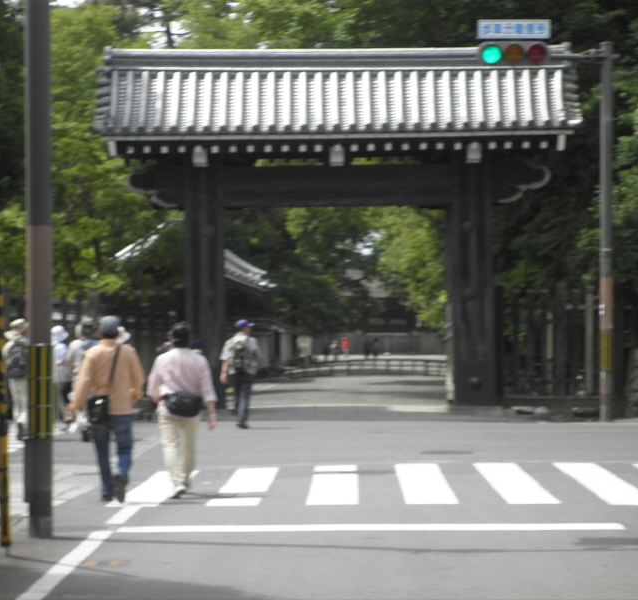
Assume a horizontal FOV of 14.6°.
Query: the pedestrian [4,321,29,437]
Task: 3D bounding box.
[{"bbox_3d":[-4.276,1.120,35.400,0.520,1.716,0.500,-1,-1,20],"label":"pedestrian"}]

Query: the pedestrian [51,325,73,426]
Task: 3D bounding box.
[{"bbox_3d":[-4.054,1.205,39.300,0.480,1.606,0.480,0,-1,-45],"label":"pedestrian"}]

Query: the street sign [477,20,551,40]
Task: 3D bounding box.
[{"bbox_3d":[3.172,-4.381,40.500,1.180,0.310,0.060,0,-1,2],"label":"street sign"}]

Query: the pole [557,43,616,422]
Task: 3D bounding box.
[{"bbox_3d":[4.330,-1.093,40.400,0.970,6.150,0.220,0,-1,2],"label":"pole"}]

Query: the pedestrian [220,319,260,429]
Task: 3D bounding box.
[{"bbox_3d":[-1.223,1.153,38.900,0.600,1.699,0.500,-1,-1,11],"label":"pedestrian"}]

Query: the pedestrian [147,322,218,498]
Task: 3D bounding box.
[{"bbox_3d":[-1.296,1.040,23.700,0.640,1.662,0.500,0,-1,3],"label":"pedestrian"}]

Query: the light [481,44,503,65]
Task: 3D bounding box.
[{"bbox_3d":[2.815,-3.983,40.500,0.360,0.350,0.270,0,-1,2],"label":"light"}]

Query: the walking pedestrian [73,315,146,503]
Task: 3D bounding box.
[{"bbox_3d":[-1.930,0.997,23.000,0.640,1.700,0.500,0,-1,0],"label":"walking pedestrian"}]

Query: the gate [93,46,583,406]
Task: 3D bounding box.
[{"bbox_3d":[0.340,-1.270,44.100,8.450,6.450,3.200,0,-1,2],"label":"gate"}]

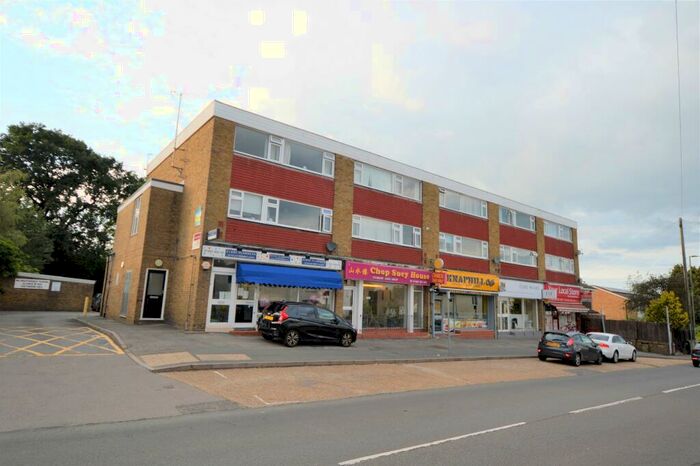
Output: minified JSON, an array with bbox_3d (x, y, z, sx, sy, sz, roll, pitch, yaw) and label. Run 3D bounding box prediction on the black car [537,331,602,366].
[{"bbox_3d":[10.804,5.524,19.832,3.950,1.480,1.740,12,-12,-38],"label":"black car"}]

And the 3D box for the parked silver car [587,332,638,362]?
[{"bbox_3d":[14.586,6.437,23.078,4.550,1.390,1.820,12,-12,-37],"label":"parked silver car"}]

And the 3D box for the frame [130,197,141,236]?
[{"bbox_3d":[-9.926,-0.753,19.061,0.100,1.780,1.350,10,-12,-37],"label":"frame"}]

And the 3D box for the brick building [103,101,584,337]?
[{"bbox_3d":[3.290,2.100,29.366,33.800,9.650,11.400,10,-12,-37],"label":"brick building"}]

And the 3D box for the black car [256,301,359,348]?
[{"bbox_3d":[-1.447,3.442,15.610,4.000,1.530,1.720,13,-13,-41],"label":"black car"}]

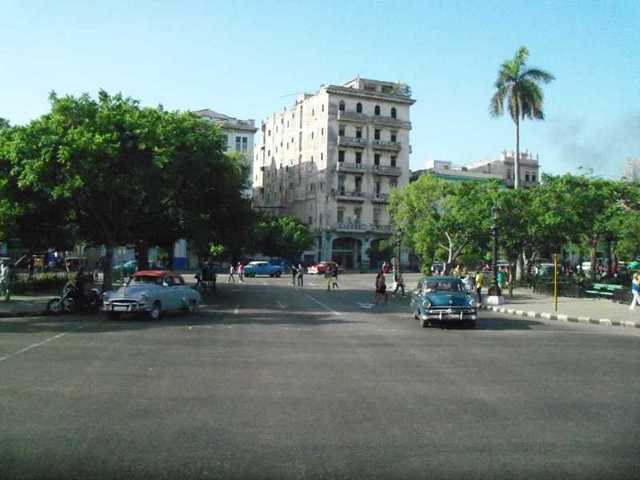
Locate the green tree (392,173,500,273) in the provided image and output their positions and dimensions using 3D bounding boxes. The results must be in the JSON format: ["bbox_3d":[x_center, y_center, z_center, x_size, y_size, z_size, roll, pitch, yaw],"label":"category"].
[{"bbox_3d":[10.687,-1.052,56.106,9.200,9.500,9.000,1,-1,0],"label":"green tree"}]

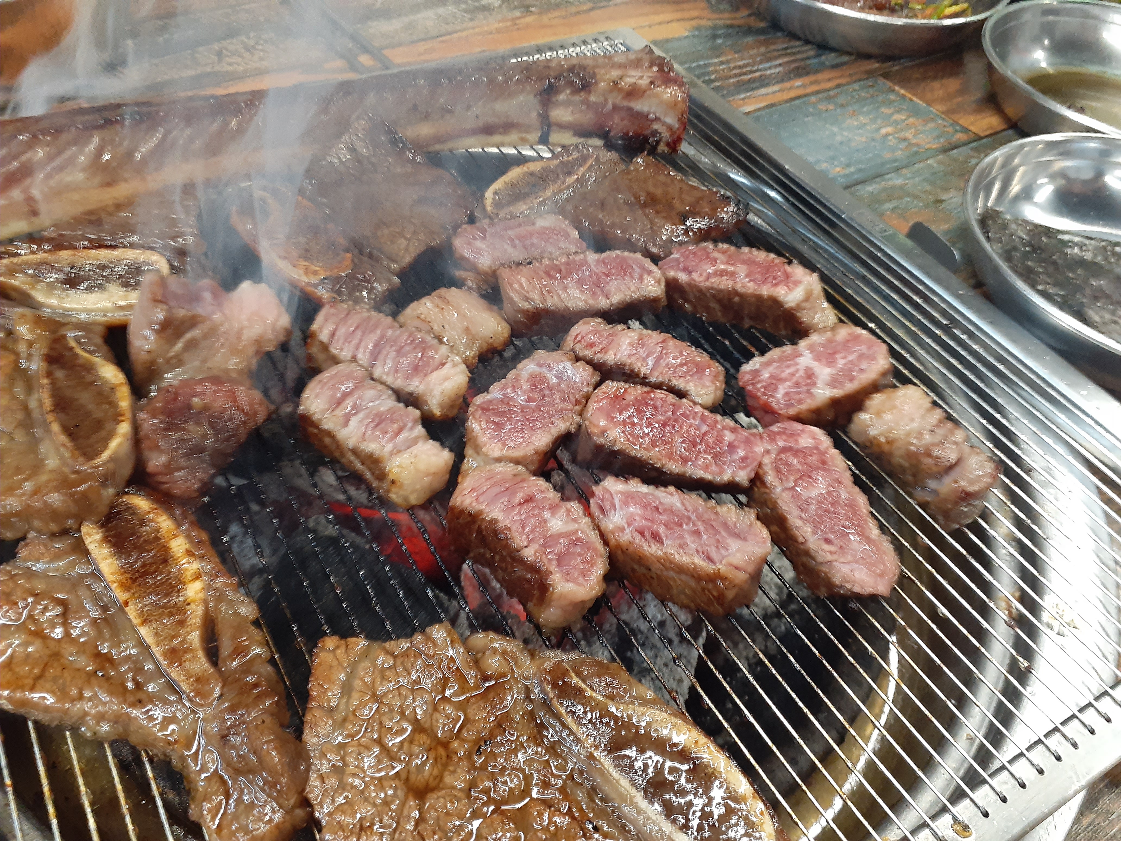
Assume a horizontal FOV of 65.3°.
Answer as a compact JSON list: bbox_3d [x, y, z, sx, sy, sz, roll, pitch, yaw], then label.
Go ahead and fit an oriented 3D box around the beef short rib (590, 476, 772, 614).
[{"bbox_3d":[0.031,0.033,0.234,0.045,0.022,0.021,16,50,8],"label":"beef short rib"}]

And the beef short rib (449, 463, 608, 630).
[{"bbox_3d":[-0.007,0.030,0.215,0.040,0.023,0.019,36,53,23],"label":"beef short rib"}]

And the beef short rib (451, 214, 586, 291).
[{"bbox_3d":[-0.014,-0.054,0.295,0.041,0.017,0.025,-15,52,-20],"label":"beef short rib"}]

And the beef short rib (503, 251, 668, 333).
[{"bbox_3d":[0.007,-0.044,0.302,0.053,0.015,0.025,-5,50,-10],"label":"beef short rib"}]

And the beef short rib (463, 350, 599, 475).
[{"bbox_3d":[-0.008,-0.002,0.249,0.024,0.015,0.044,28,50,17],"label":"beef short rib"}]

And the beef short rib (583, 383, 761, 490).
[{"bbox_3d":[0.032,0.006,0.261,0.052,0.015,0.024,15,49,7],"label":"beef short rib"}]

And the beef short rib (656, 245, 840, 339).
[{"bbox_3d":[0.063,-0.046,0.299,0.058,0.015,0.023,14,47,5],"label":"beef short rib"}]

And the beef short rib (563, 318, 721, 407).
[{"bbox_3d":[0.027,-0.018,0.283,0.050,0.013,0.020,21,50,12],"label":"beef short rib"}]

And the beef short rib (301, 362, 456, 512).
[{"bbox_3d":[-0.053,0.004,0.251,0.041,0.019,0.021,29,53,18],"label":"beef short rib"}]

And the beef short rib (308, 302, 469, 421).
[{"bbox_3d":[-0.054,-0.018,0.272,0.049,0.017,0.020,26,52,16],"label":"beef short rib"}]

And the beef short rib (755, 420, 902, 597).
[{"bbox_3d":[0.070,0.024,0.238,0.025,0.013,0.054,-6,49,-13],"label":"beef short rib"}]

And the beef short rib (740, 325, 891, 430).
[{"bbox_3d":[0.078,-0.012,0.270,0.052,0.015,0.024,-22,54,-25],"label":"beef short rib"}]

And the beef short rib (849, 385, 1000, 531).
[{"bbox_3d":[0.109,0.011,0.264,0.022,0.018,0.040,-22,55,-23],"label":"beef short rib"}]

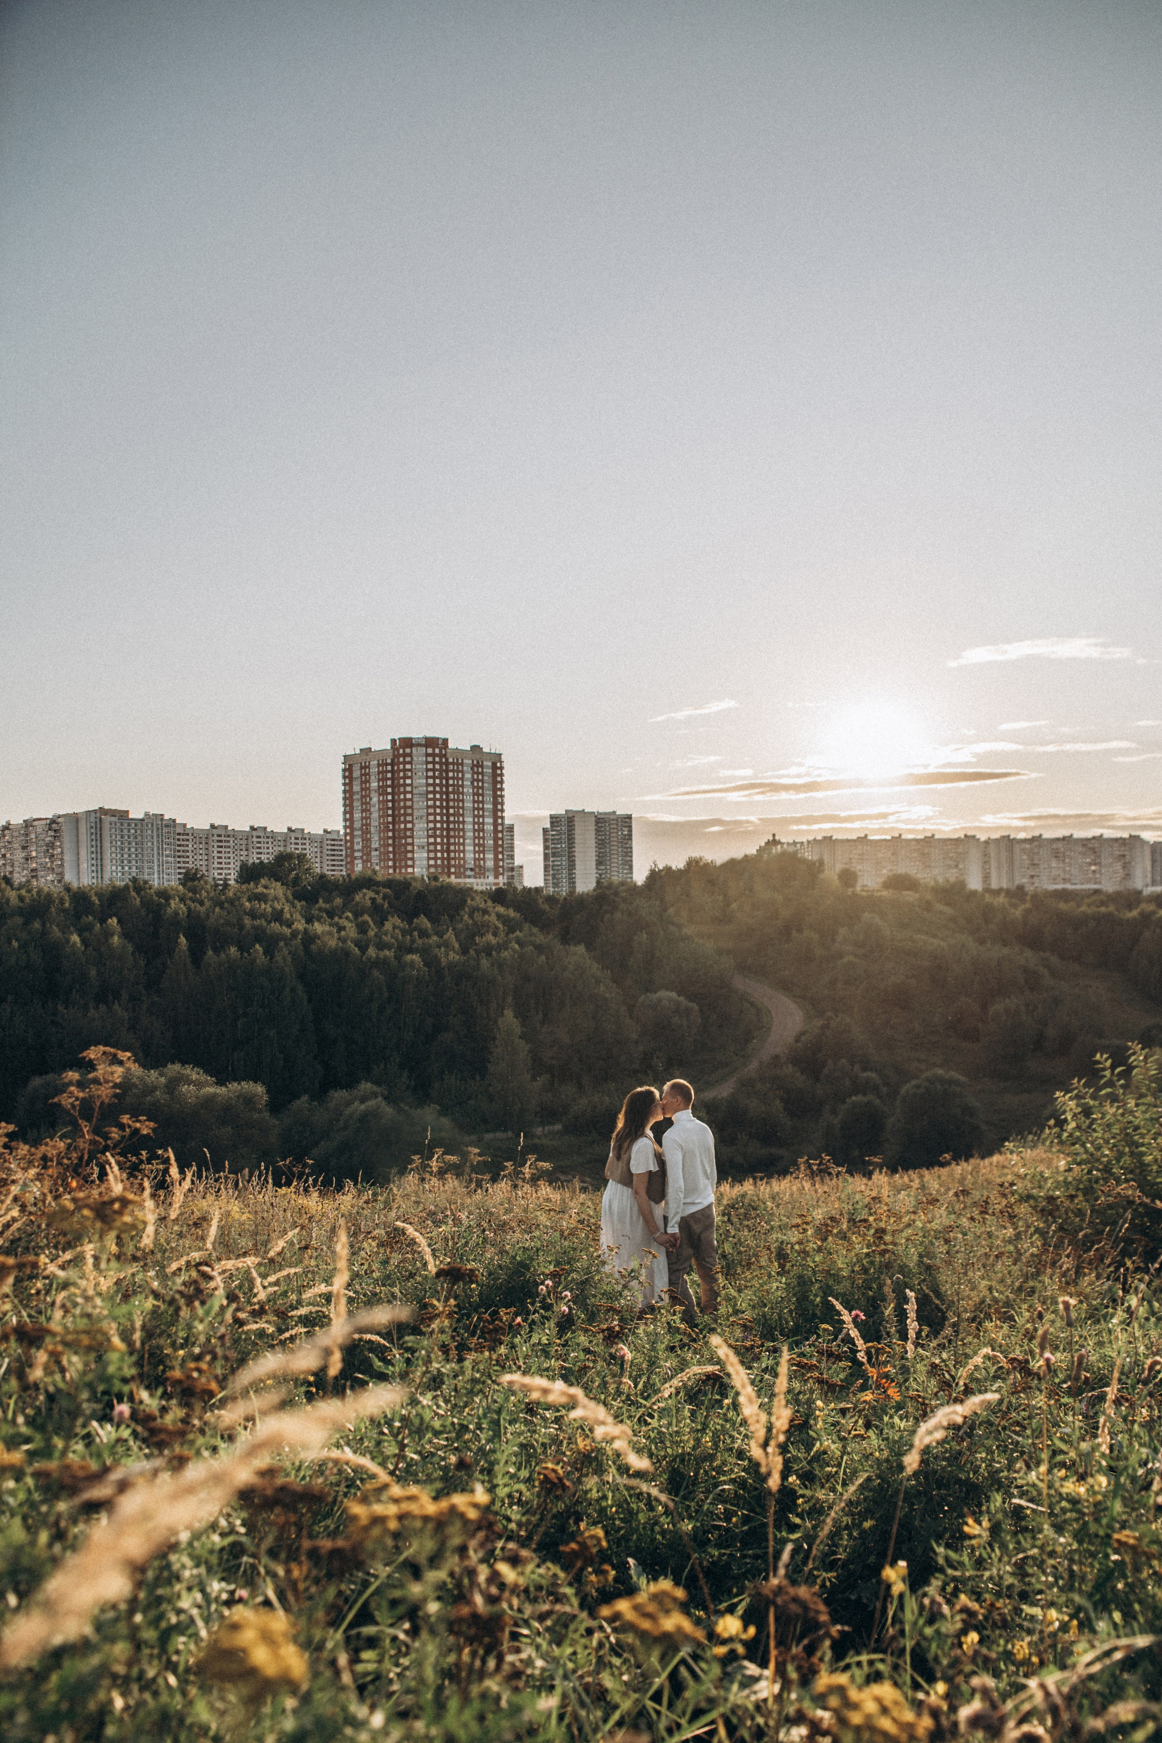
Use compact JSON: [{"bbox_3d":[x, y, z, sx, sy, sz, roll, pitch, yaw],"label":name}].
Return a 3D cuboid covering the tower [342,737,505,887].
[{"bbox_3d":[-65.500,-23.800,485.000,66.000,64.000,31.000,-1,-1,-6],"label":"tower"}]

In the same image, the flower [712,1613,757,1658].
[{"bbox_3d":[0.132,0.657,1.000,0.037,0.033,0.035,-1,-1,7],"label":"flower"}]

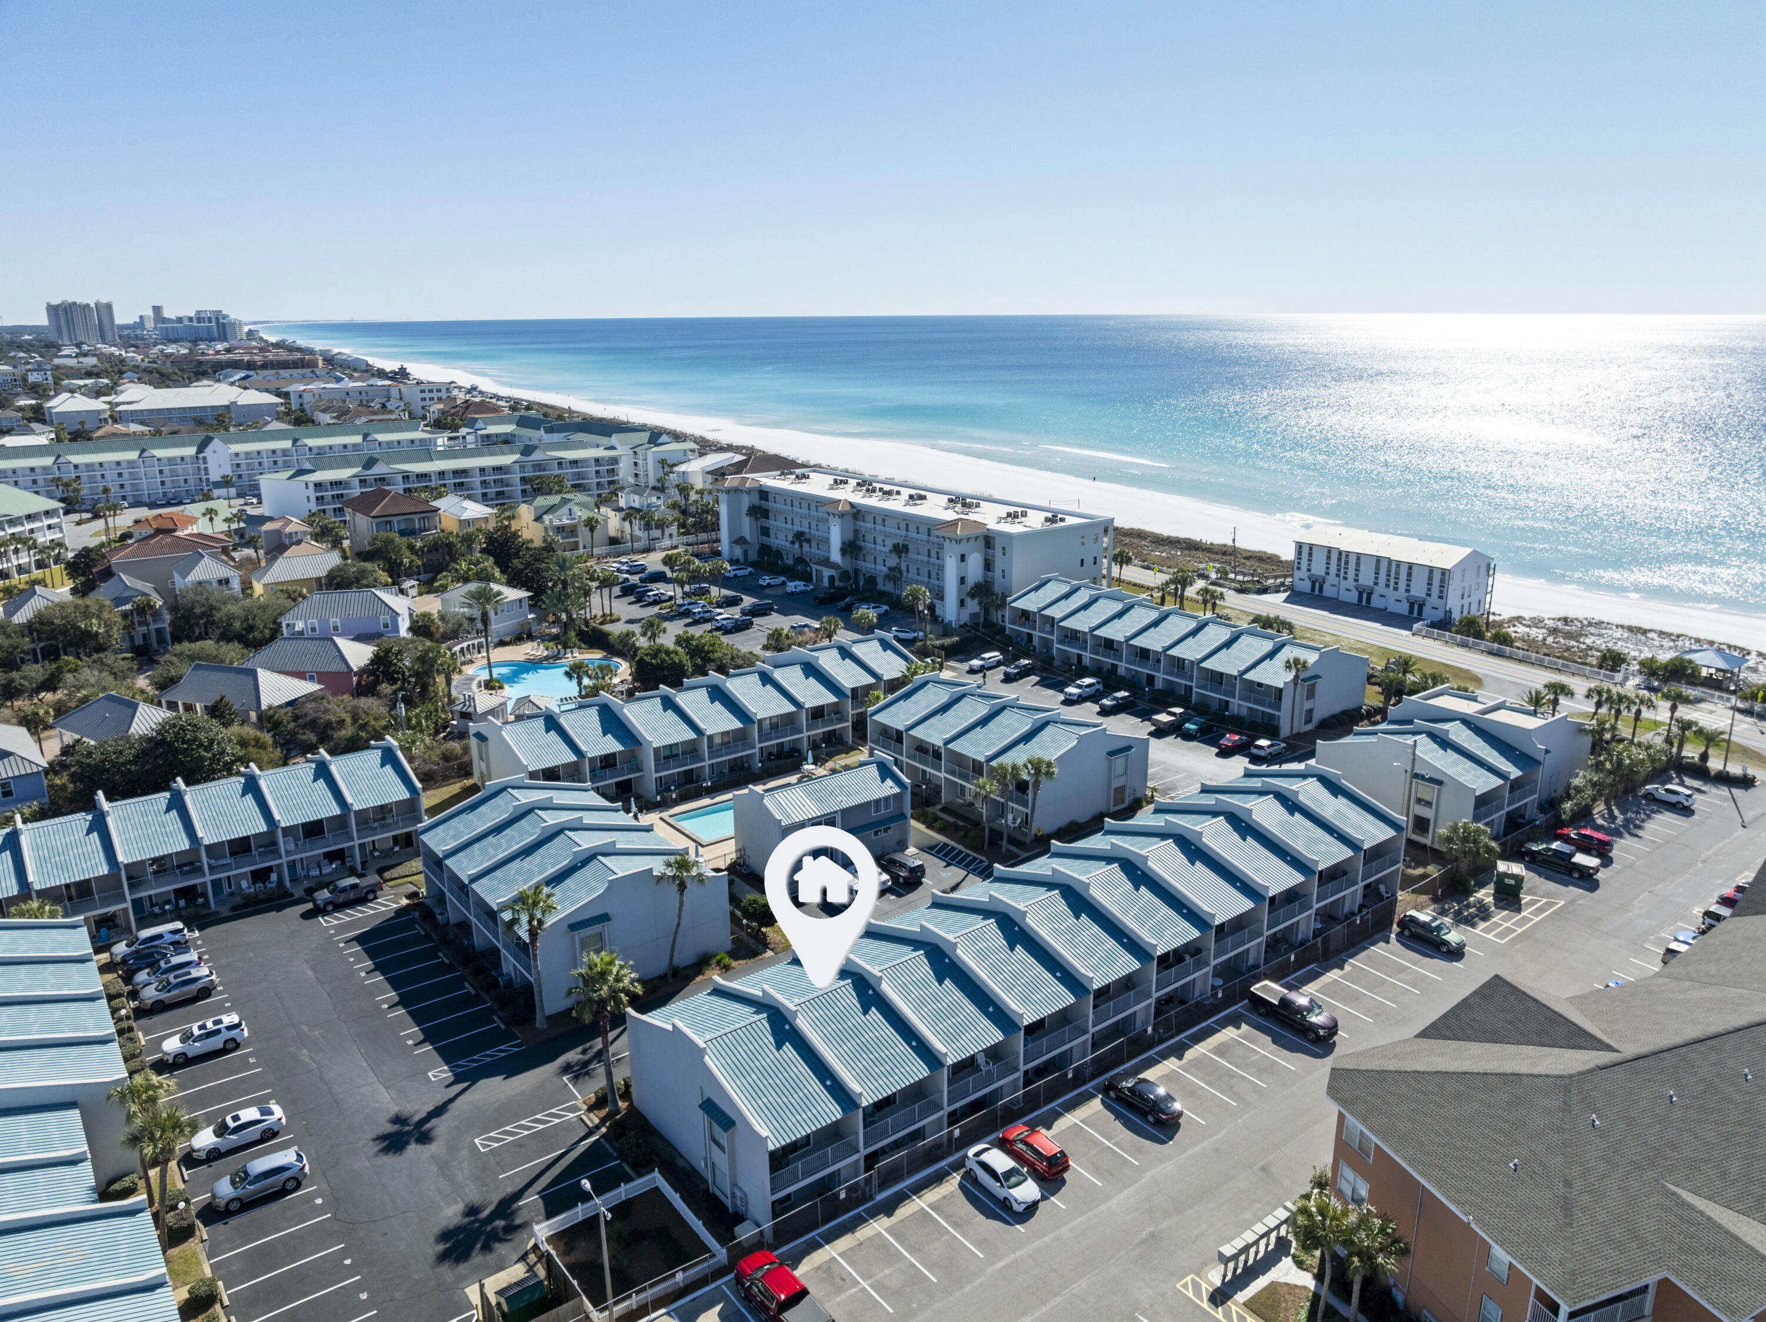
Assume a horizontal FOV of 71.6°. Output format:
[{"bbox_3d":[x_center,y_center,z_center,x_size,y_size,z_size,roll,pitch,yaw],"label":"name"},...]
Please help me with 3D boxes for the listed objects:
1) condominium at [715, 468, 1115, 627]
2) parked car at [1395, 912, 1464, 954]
[{"bbox_3d":[0.328,-20.506,201.426,25.274,13.700,76.641,-12,20,-36],"label":"condominium"},{"bbox_3d":[38.780,19.032,86.473,1.830,1.650,4.760,-12,20,-35],"label":"parked car"}]

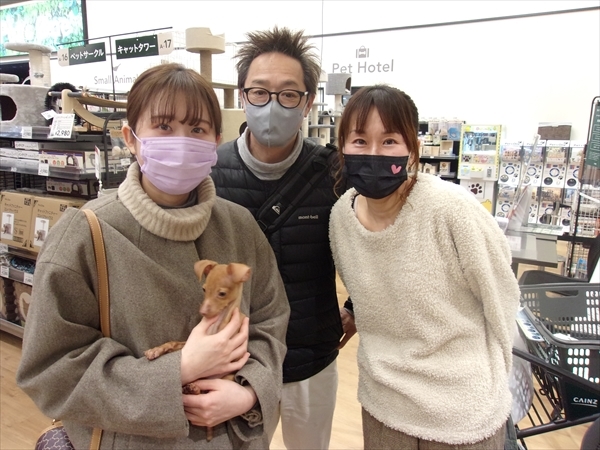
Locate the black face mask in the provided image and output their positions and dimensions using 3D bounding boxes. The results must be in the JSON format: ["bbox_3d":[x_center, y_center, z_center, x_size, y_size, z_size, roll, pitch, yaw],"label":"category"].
[{"bbox_3d":[0.160,-0.102,0.985,0.137,0.097,0.085,4,16,11],"label":"black face mask"}]

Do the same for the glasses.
[{"bbox_3d":[-0.062,-0.303,1.123,0.143,0.048,0.142,5,13,-5],"label":"glasses"}]

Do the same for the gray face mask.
[{"bbox_3d":[-0.058,-0.237,1.100,0.135,0.110,0.090,5,13,-4],"label":"gray face mask"}]

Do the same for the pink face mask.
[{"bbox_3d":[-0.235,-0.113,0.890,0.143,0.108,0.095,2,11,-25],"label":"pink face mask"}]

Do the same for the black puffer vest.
[{"bbox_3d":[-0.049,0.086,1.240,0.420,0.630,0.270,-2,13,3],"label":"black puffer vest"}]

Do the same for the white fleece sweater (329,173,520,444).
[{"bbox_3d":[0.317,0.195,1.165,0.430,0.610,0.300,-3,21,24],"label":"white fleece sweater"}]

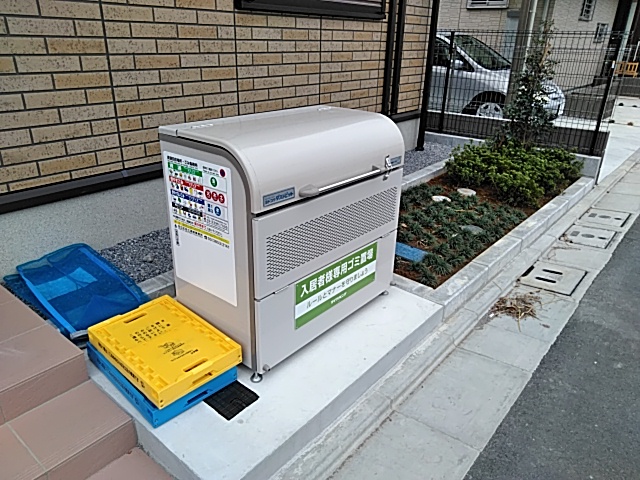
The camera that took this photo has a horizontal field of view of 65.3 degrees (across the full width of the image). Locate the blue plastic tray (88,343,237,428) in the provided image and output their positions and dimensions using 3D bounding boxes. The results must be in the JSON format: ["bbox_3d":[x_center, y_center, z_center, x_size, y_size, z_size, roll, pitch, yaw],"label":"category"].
[{"bbox_3d":[-0.638,0.491,1.995,0.548,0.067,0.350,21,29,40],"label":"blue plastic tray"}]

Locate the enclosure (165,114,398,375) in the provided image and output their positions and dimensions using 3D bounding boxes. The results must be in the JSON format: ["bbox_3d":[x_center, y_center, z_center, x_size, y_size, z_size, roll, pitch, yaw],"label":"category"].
[{"bbox_3d":[-0.107,-0.062,2.243,0.513,0.936,0.985,18,27,36],"label":"enclosure"}]

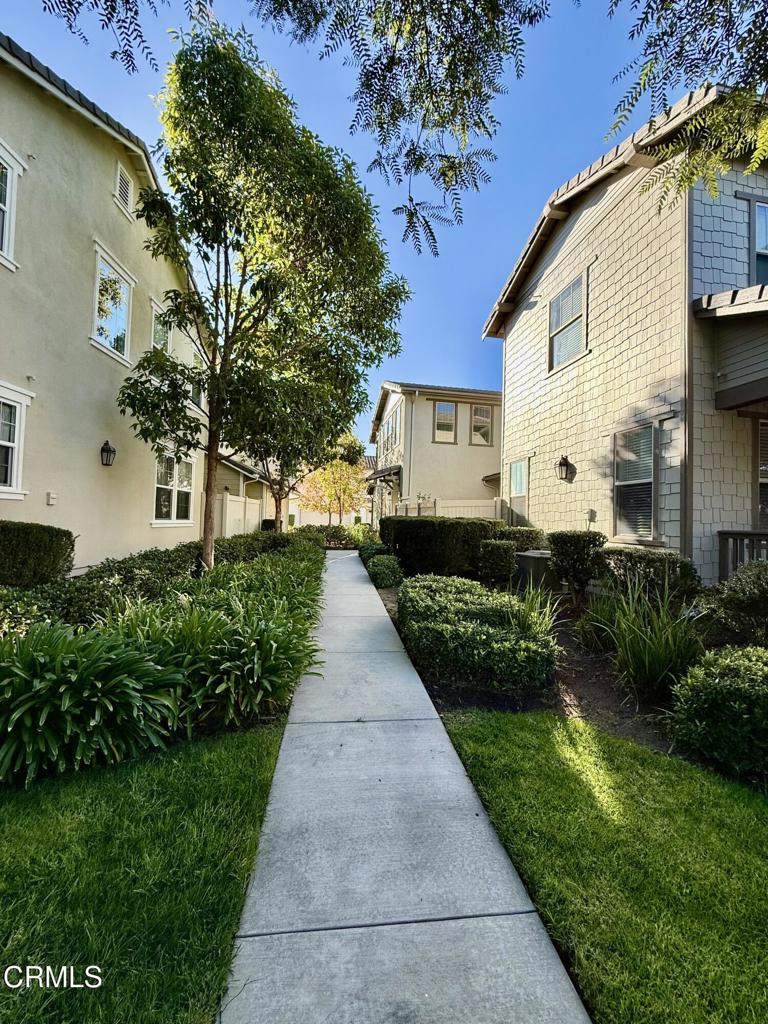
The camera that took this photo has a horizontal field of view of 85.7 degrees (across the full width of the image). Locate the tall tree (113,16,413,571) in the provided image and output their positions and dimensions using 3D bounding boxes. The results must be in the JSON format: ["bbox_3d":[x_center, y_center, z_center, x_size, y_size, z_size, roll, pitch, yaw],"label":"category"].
[{"bbox_3d":[-2.110,-3.342,6.800,4.400,9.000,4.100,2,-2,-6],"label":"tall tree"}]

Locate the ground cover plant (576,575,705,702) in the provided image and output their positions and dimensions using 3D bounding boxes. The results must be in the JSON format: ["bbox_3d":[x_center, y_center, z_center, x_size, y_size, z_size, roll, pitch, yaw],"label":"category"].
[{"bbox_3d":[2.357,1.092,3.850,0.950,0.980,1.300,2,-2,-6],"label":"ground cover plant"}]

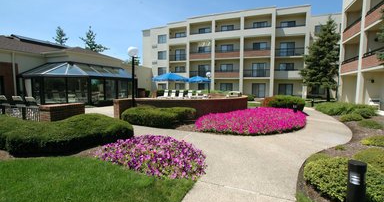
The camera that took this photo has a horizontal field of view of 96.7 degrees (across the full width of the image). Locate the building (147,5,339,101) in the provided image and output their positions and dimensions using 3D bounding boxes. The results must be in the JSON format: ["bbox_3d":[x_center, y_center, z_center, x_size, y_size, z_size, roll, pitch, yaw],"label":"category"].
[{"bbox_3d":[7.064,-6.169,29.034,28.600,11.400,12.500,2,4,20],"label":"building"}]

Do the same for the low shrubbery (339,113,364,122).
[{"bbox_3d":[7.861,0.770,8.462,1.000,0.360,0.850,2,4,20],"label":"low shrubbery"}]

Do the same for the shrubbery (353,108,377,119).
[{"bbox_3d":[9.587,0.603,9.453,1.200,0.600,1.050,2,4,20],"label":"shrubbery"}]

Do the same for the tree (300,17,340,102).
[{"bbox_3d":[14.641,-4.416,18.144,4.700,9.450,4.700,1,4,0],"label":"tree"}]

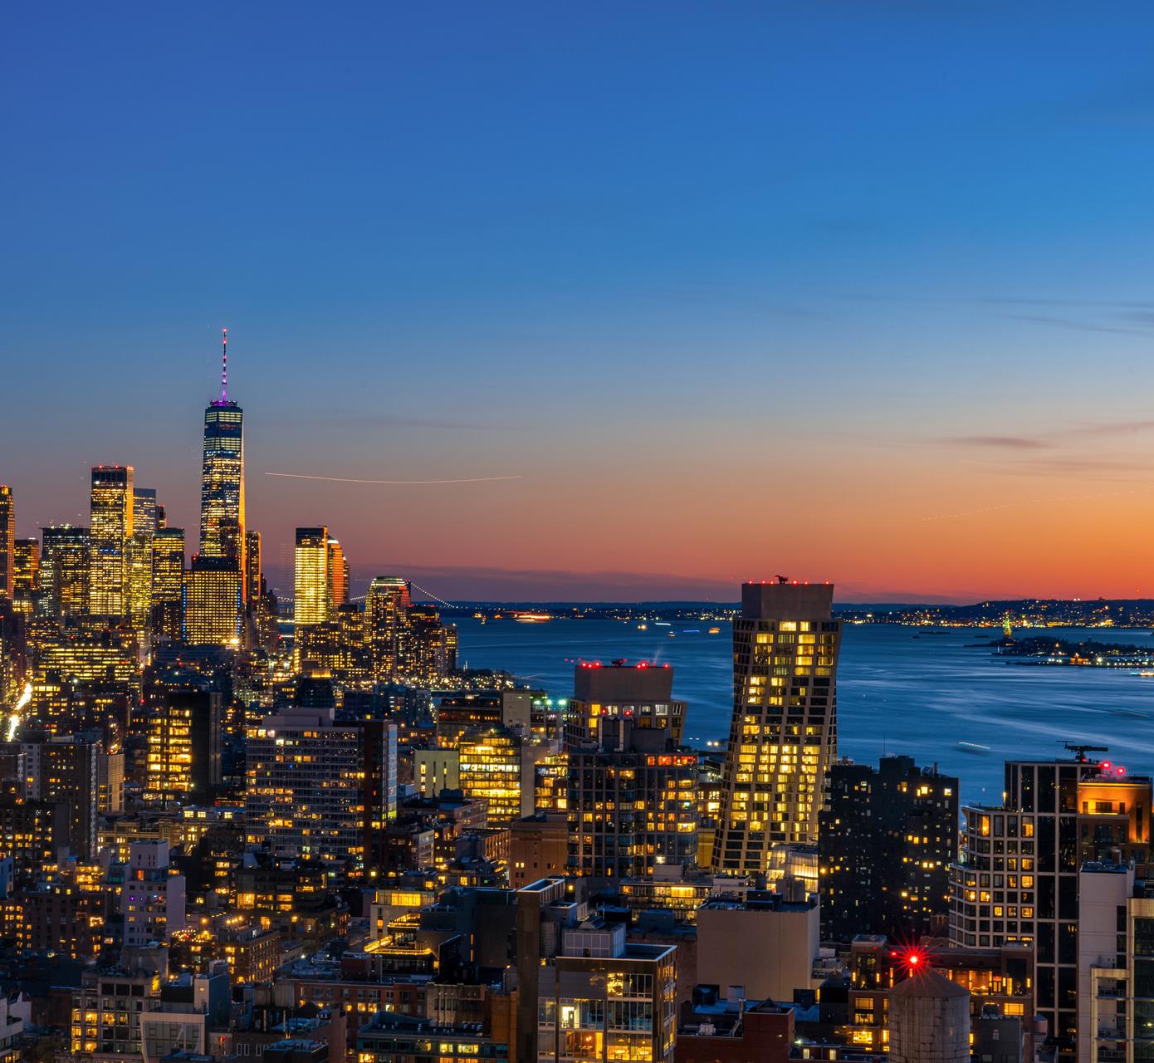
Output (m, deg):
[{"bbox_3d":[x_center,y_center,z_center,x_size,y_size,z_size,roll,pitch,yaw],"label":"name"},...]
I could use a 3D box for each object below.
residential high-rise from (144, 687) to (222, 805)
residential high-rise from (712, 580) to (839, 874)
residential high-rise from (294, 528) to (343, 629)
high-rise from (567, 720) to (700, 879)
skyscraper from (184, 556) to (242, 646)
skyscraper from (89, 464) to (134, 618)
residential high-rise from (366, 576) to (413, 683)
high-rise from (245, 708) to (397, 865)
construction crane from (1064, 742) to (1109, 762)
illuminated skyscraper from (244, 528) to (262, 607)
[{"bbox_3d":[-181.190,114.600,1301.160,25.000,83.830,36.000,0,-1,12],"label":"residential high-rise"},{"bbox_3d":[70.250,81.400,995.930,42.000,124.000,38.000,0,-1,12],"label":"residential high-rise"},{"bbox_3d":[-402.930,107.920,4364.590,61.000,228.000,72.000,0,-1,-3],"label":"residential high-rise"},{"bbox_3d":[18.370,106.730,933.190,40.000,88.630,24.000,0,-1,12],"label":"high-rise"},{"bbox_3d":[-470.880,119.410,3664.040,74.000,174.380,50.000,0,-1,-7],"label":"skyscraper"},{"bbox_3d":[-767.750,57.010,4677.220,62.000,329.000,52.000,0,-1,10],"label":"skyscraper"},{"bbox_3d":[-286.960,141.110,4338.480,60.000,150.000,52.000,0,-1,5],"label":"residential high-rise"},{"bbox_3d":[-101.910,111.840,1126.150,53.000,82.990,32.000,0,-1,12],"label":"high-rise"},{"bbox_3d":[115.040,49.800,640.000,10.410,4.500,3.000,0,-1,12],"label":"construction crane"},{"bbox_3d":[-583.870,116.850,5089.690,35.000,237.000,35.000,0,-1,-2],"label":"illuminated skyscraper"}]

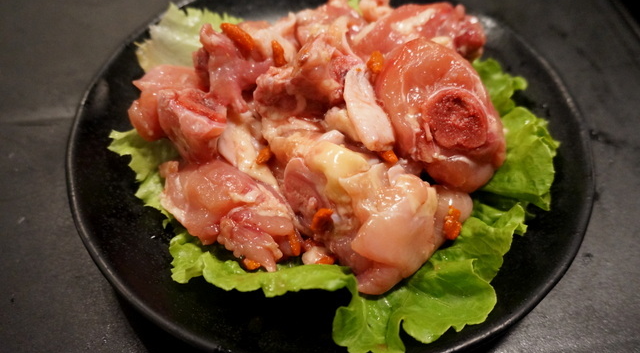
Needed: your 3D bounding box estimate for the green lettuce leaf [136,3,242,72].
[{"bbox_3d":[-0.062,-0.069,0.263,0.058,0.025,0.070,34,60,22],"label":"green lettuce leaf"}]

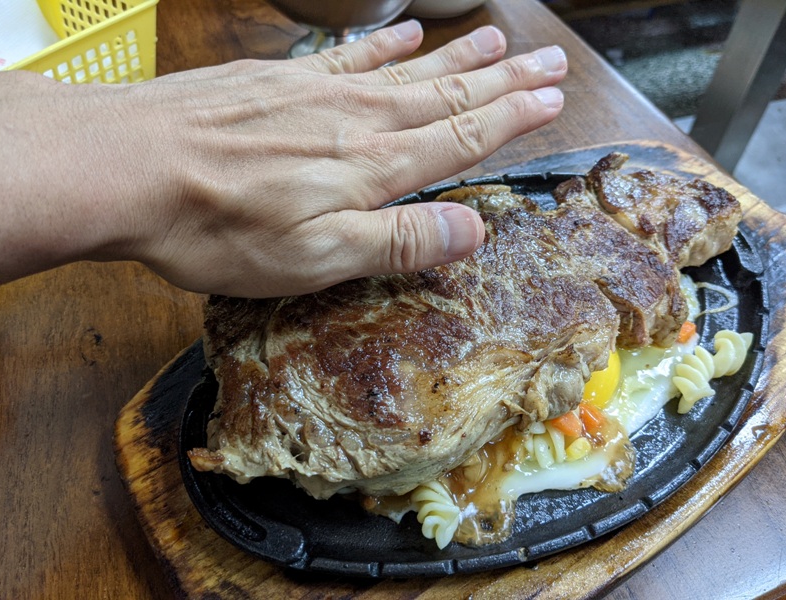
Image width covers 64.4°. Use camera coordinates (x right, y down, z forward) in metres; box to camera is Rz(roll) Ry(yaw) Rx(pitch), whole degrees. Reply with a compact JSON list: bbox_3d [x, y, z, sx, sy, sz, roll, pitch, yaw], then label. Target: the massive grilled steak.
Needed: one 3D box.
[{"bbox_3d":[0.035,-0.004,0.262,0.250,0.040,0.115,-27,51,-25],"label":"massive grilled steak"}]

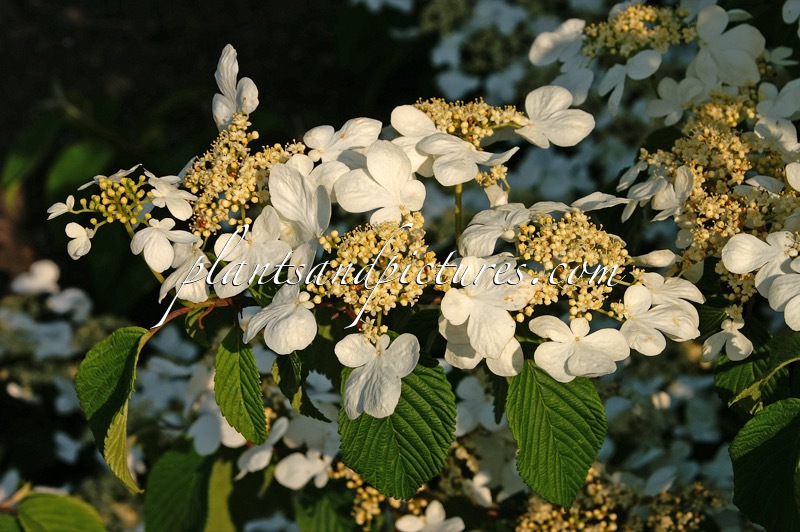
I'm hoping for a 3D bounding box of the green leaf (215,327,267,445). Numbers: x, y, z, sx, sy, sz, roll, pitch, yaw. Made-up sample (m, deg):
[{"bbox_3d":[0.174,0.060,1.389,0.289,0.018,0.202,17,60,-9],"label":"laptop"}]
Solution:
[{"bbox_3d":[-0.069,0.051,0.860,0.020,0.051,0.012,-13,-15,15],"label":"green leaf"}]

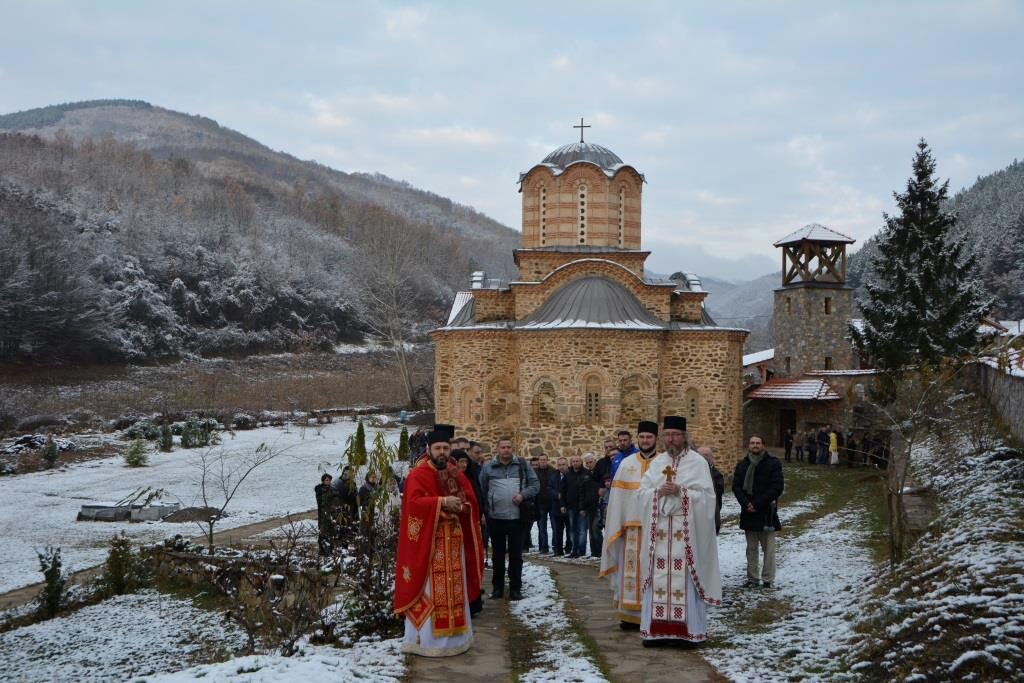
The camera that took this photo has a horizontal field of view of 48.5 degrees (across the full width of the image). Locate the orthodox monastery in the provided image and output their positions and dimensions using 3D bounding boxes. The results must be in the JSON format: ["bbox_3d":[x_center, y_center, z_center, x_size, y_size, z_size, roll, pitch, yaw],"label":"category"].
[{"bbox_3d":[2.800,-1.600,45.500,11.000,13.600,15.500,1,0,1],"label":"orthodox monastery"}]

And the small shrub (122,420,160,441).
[{"bbox_3d":[-22.792,5.475,70.000,2.300,1.250,1.800,1,0,0],"label":"small shrub"}]

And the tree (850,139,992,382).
[{"bbox_3d":[23.000,-3.500,64.000,7.900,15.600,7.900,1,0,0],"label":"tree"}]

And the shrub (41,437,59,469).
[{"bbox_3d":[-21.113,5.073,52.000,0.820,1.460,0.820,1,0,0],"label":"shrub"}]

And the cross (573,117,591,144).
[{"bbox_3d":[2.788,-8.384,45.000,0.690,1.030,0.080,1,0,1],"label":"cross"}]

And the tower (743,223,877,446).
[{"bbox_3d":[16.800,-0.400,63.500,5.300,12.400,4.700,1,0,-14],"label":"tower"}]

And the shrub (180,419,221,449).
[{"bbox_3d":[-17.520,5.174,64.000,2.200,1.680,1.800,1,0,0],"label":"shrub"}]

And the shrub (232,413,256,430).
[{"bbox_3d":[-18.807,5.624,80.000,1.700,1.270,1.500,1,0,0],"label":"shrub"}]

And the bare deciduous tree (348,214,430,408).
[{"bbox_3d":[-11.532,-3.132,108.000,7.600,18.600,7.200,1,0,0],"label":"bare deciduous tree"}]

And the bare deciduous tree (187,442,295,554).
[{"bbox_3d":[-4.939,2.856,20.700,1.950,2.030,1.700,1,0,0],"label":"bare deciduous tree"}]

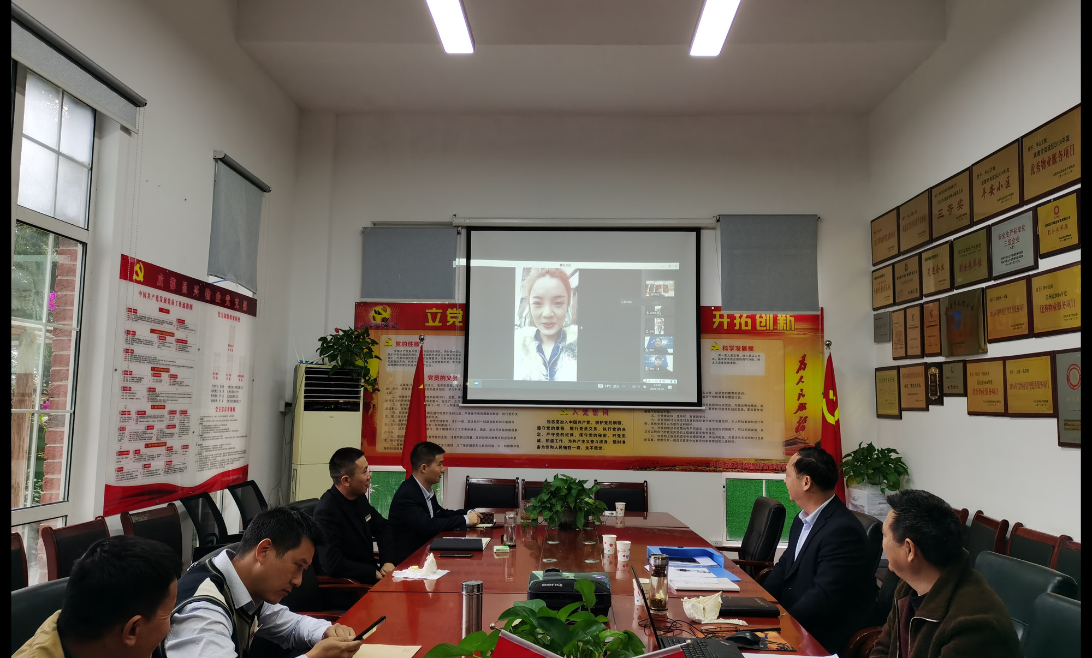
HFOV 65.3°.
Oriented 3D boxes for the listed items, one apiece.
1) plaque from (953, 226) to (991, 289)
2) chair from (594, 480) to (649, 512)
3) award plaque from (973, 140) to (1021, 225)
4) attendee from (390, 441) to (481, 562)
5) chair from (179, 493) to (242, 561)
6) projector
[{"bbox_3d":[2.903,-0.474,5.811,0.025,0.362,0.500,1,-5,0],"label":"plaque"},{"bbox_3d":[0.625,1.710,6.918,0.480,0.890,0.560,1,-5,1],"label":"chair"},{"bbox_3d":[2.683,-0.860,5.065,0.020,0.395,0.558,1,-5,1],"label":"award plaque"},{"bbox_3d":[-0.665,1.335,5.208,0.630,1.285,0.520,1,-5,-4],"label":"attendee"},{"bbox_3d":[-1.792,1.474,4.993,0.600,0.960,0.550,1,-5,2],"label":"chair"},{"bbox_3d":[0.084,0.962,3.069,0.292,0.120,0.225,0,-6,5],"label":"projector"}]

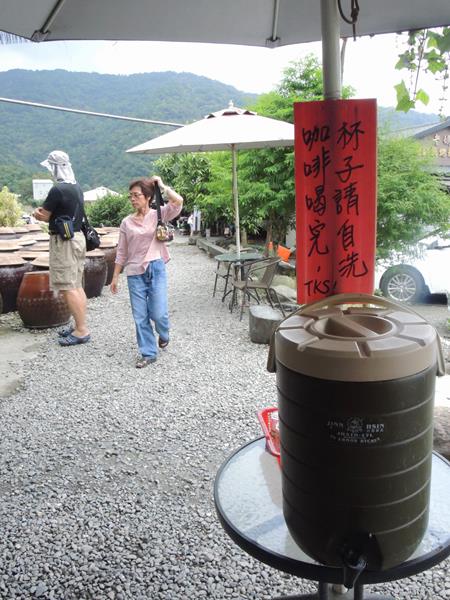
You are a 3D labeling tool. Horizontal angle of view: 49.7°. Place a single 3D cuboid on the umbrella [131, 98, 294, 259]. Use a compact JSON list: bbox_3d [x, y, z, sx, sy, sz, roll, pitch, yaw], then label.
[{"bbox_3d":[0.144,-1.225,6.499,2.680,2.630,2.680,-4,11,0],"label":"umbrella"}]

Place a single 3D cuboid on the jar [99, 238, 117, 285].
[{"bbox_3d":[-2.201,-0.654,8.772,0.600,0.740,0.600,-4,11,0],"label":"jar"}]

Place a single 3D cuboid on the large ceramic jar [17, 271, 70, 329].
[{"bbox_3d":[-2.169,-0.014,5.817,0.635,0.610,0.635,-4,11,0],"label":"large ceramic jar"}]

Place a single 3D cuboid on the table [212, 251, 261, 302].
[{"bbox_3d":[0.202,-0.255,6.689,0.670,0.635,0.670,-4,11,0],"label":"table"}]

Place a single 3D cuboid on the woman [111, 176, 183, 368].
[{"bbox_3d":[-0.661,-0.232,4.229,0.580,1.580,0.450,0,12,20],"label":"woman"}]

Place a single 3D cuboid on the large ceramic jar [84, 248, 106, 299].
[{"bbox_3d":[-2.123,-0.417,7.530,0.600,0.740,0.600,-4,11,0],"label":"large ceramic jar"}]

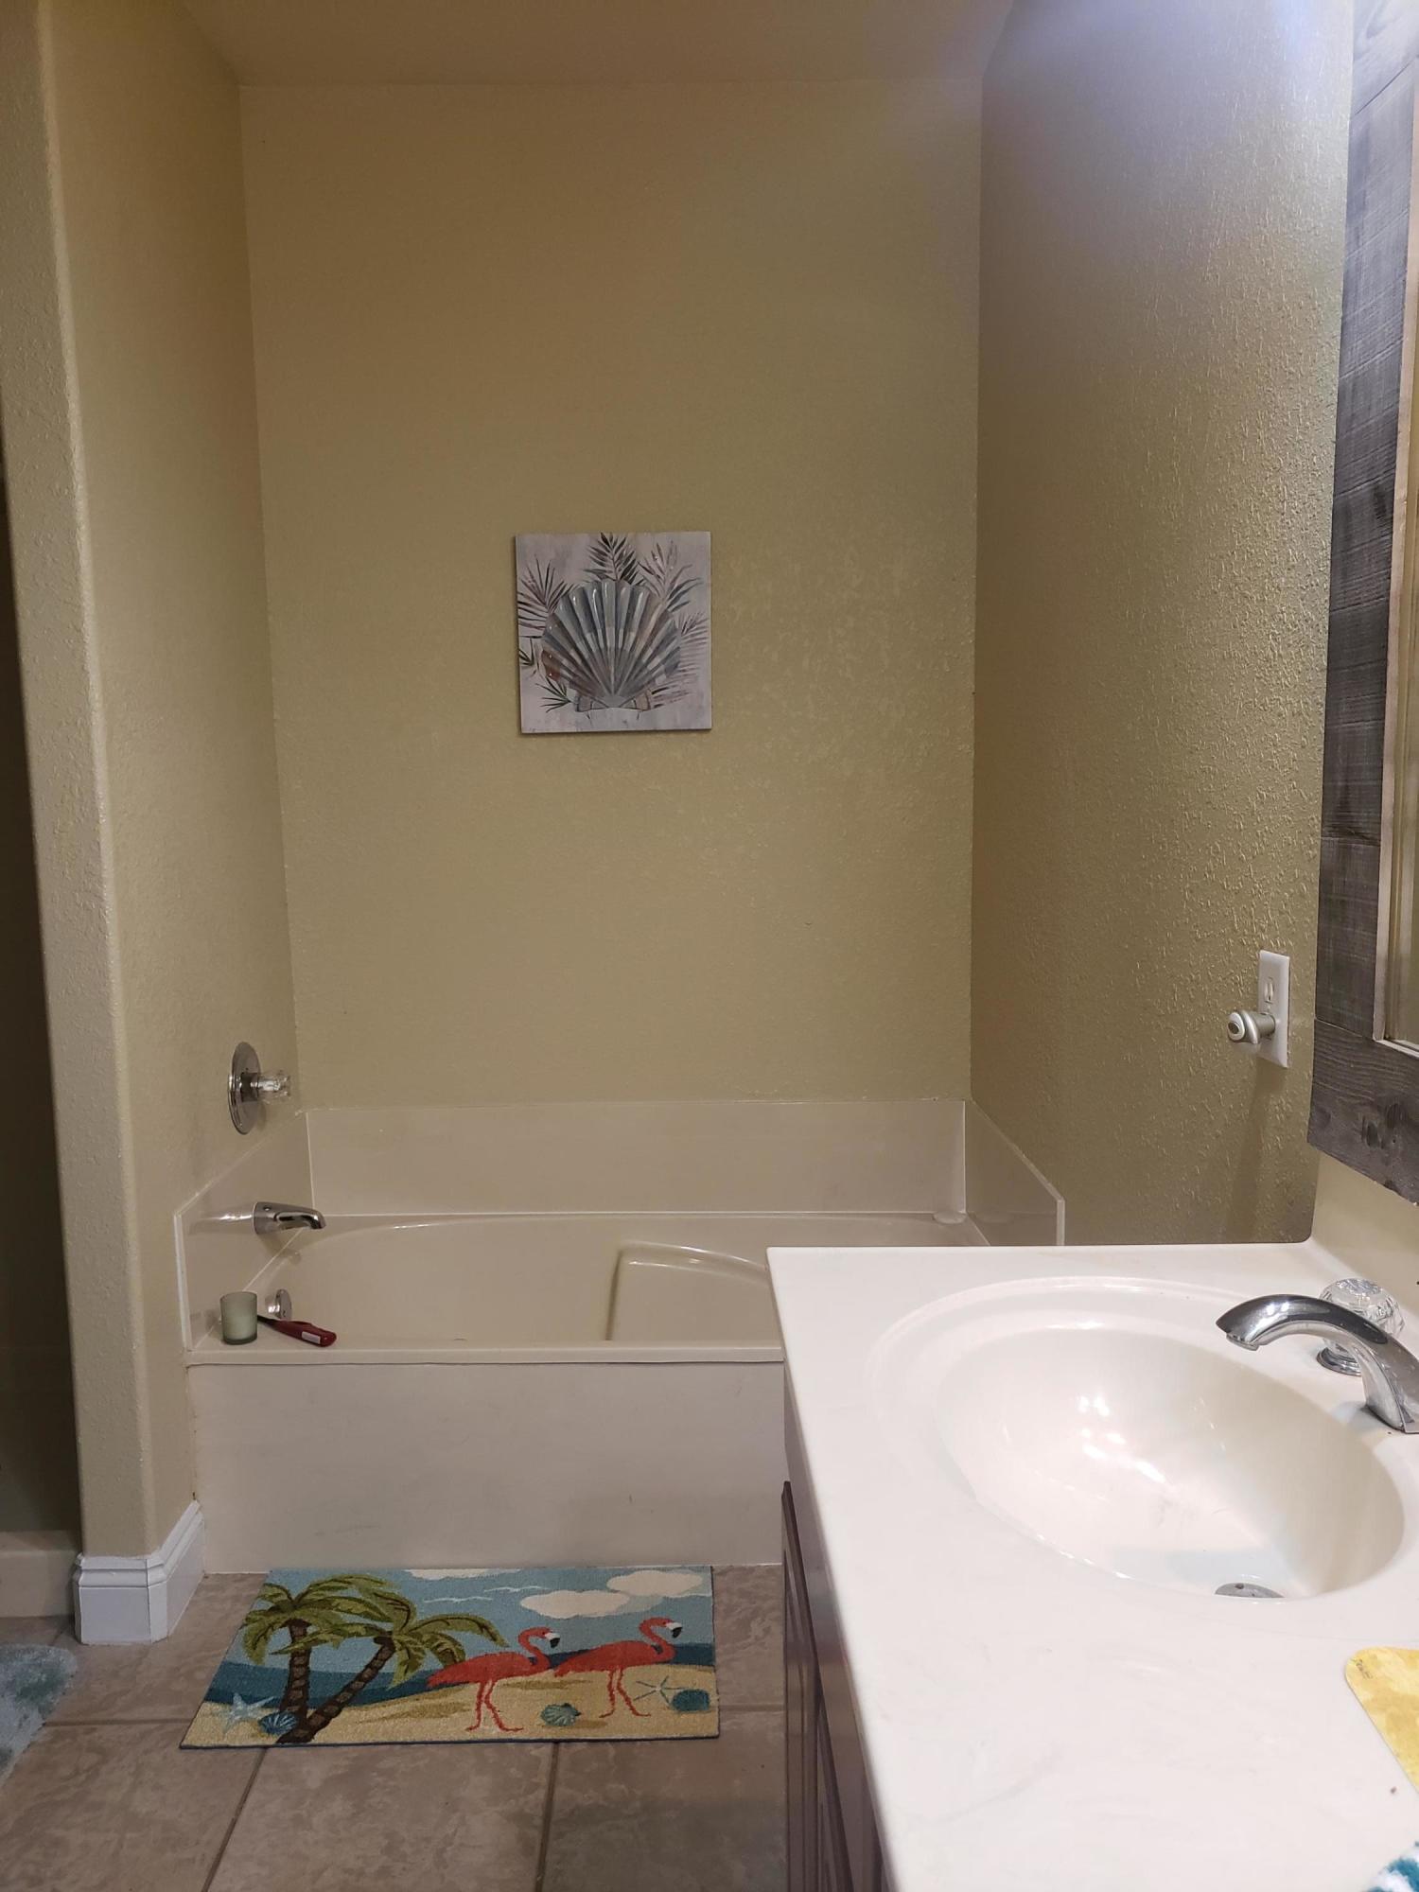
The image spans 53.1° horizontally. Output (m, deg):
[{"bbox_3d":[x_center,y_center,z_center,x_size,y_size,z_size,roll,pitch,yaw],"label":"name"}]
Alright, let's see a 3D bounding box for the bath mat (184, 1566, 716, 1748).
[{"bbox_3d":[-0.379,1.111,2.263,0.777,0.011,0.460,-1,6,-1],"label":"bath mat"}]

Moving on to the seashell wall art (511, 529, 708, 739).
[{"bbox_3d":[-0.199,-0.663,3.017,0.406,0.411,0.026,-1,6,-1],"label":"seashell wall art"}]

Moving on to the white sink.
[{"bbox_3d":[0.302,0.406,1.051,0.335,0.141,0.535,-1,6,-1],"label":"white sink"}]

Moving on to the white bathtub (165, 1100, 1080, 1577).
[{"bbox_3d":[-0.148,0.723,2.792,1.481,0.660,0.779,-1,6,-1],"label":"white bathtub"}]

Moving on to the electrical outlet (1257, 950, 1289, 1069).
[{"bbox_3d":[0.595,0.066,1.507,0.009,0.115,0.075,-1,6,-1],"label":"electrical outlet"}]

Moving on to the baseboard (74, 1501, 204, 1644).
[{"bbox_3d":[-0.950,1.040,2.371,0.151,0.142,0.214,-1,6,-1],"label":"baseboard"}]

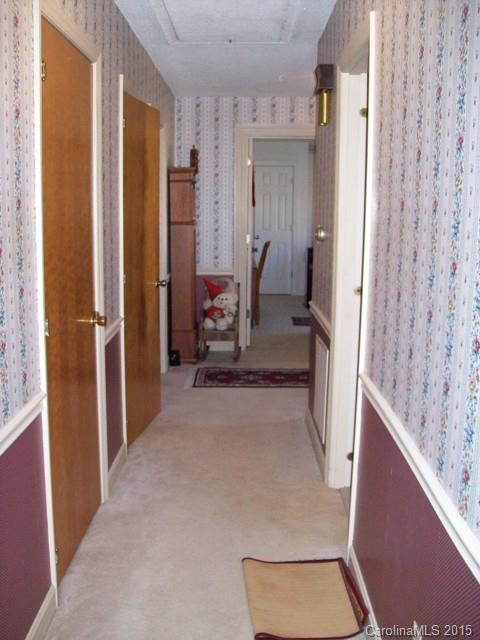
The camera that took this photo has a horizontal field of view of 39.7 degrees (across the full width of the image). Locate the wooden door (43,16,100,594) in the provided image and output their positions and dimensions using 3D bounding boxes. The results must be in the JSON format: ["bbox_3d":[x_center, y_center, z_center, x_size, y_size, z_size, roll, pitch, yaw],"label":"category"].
[{"bbox_3d":[-0.681,-0.061,2.714,0.038,2.030,0.720,1,10,0],"label":"wooden door"}]

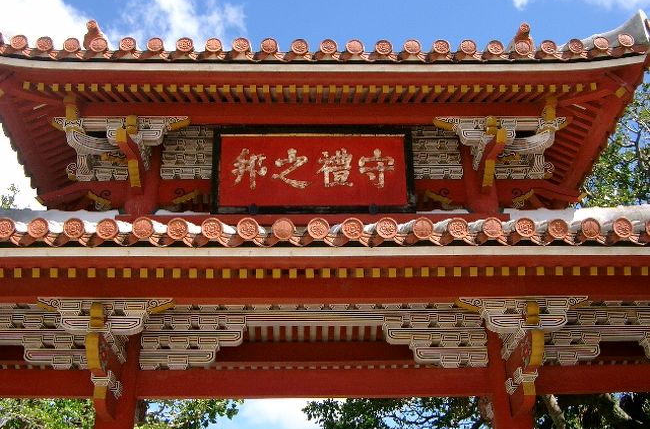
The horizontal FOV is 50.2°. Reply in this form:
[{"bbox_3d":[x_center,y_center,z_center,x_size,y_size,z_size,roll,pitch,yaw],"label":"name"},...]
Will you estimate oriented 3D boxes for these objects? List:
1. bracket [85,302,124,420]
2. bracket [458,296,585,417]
[{"bbox_3d":[-1.871,1.258,5.919,0.170,0.800,0.800,0,-30,-2],"label":"bracket"},{"bbox_3d":[1.727,1.224,6.045,1.130,0.860,0.780,0,-30,-2],"label":"bracket"}]

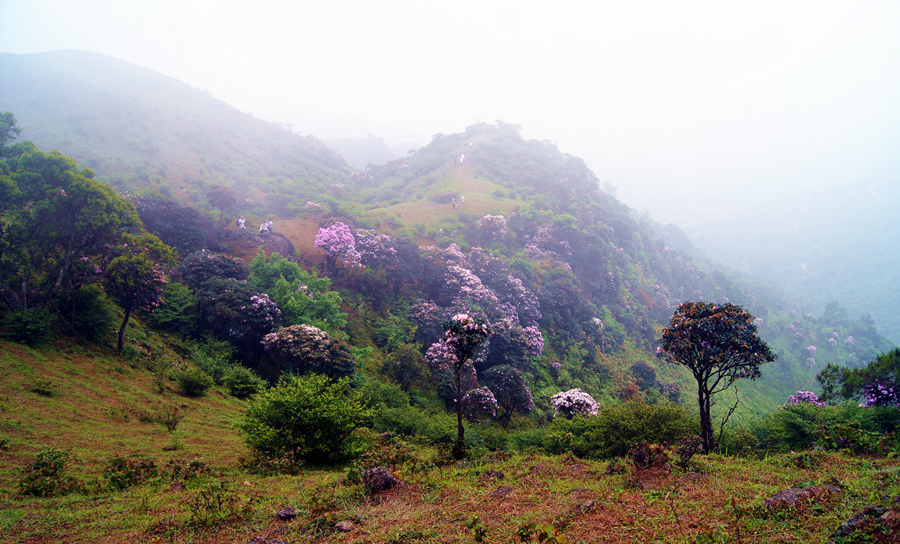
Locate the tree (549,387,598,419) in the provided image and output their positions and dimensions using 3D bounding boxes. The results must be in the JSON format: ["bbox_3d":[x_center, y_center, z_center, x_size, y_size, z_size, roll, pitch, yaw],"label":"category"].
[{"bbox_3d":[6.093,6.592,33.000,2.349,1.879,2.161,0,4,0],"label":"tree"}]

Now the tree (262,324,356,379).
[{"bbox_3d":[-6.459,3.809,31.000,4.322,2.883,3.976,0,4,0],"label":"tree"}]

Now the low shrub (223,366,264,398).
[{"bbox_3d":[-6.770,3.605,22.000,1.305,1.109,1.201,0,4,0],"label":"low shrub"}]

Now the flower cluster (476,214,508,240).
[{"bbox_3d":[5.546,-5.938,88.000,4.176,3.393,3.550,0,4,0],"label":"flower cluster"}]

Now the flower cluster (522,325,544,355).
[{"bbox_3d":[5.696,4.673,46.000,1.501,2.047,1.201,0,4,0],"label":"flower cluster"}]

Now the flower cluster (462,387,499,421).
[{"bbox_3d":[1.628,7.074,36.000,1.922,1.815,1.634,0,4,0],"label":"flower cluster"}]

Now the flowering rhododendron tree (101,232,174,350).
[{"bbox_3d":[-11.087,0.730,24.000,2.511,4.158,2.358,0,4,0],"label":"flowering rhododendron tree"}]

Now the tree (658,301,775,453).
[{"bbox_3d":[5.928,2.347,15.000,2.529,3.347,2.374,0,4,0],"label":"tree"}]

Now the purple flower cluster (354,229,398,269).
[{"bbox_3d":[-7.848,-2.296,72.000,4.698,4.485,3.993,0,4,0],"label":"purple flower cluster"}]

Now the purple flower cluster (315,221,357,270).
[{"bbox_3d":[-11.783,-2.517,70.000,4.568,5.450,4.111,0,4,0],"label":"purple flower cluster"}]

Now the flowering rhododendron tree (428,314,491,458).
[{"bbox_3d":[0.267,2.525,15.000,1.243,3.171,1.167,0,4,0],"label":"flowering rhododendron tree"}]

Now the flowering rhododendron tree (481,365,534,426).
[{"bbox_3d":[3.326,7.143,39.000,3.123,3.470,2.873,0,4,0],"label":"flowering rhododendron tree"}]

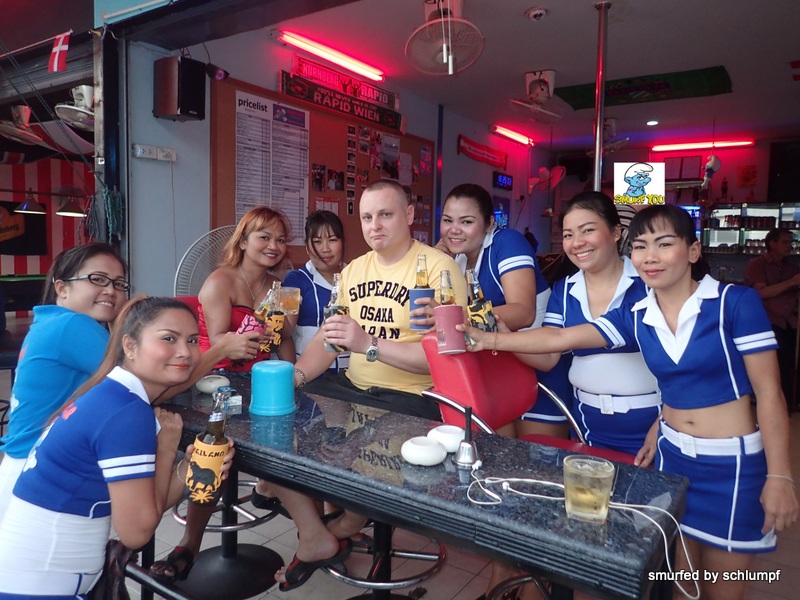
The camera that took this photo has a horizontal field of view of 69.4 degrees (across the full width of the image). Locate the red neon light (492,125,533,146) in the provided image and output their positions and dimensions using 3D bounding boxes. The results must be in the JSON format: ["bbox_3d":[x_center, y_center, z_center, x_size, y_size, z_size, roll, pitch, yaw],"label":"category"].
[{"bbox_3d":[1.305,-1.910,6.700,0.080,0.070,0.900,4,4,41],"label":"red neon light"}]

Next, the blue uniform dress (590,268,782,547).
[{"bbox_3d":[0.769,0.288,1.550,0.280,0.690,0.380,-1,4,-42],"label":"blue uniform dress"}]

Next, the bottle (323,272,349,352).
[{"bbox_3d":[-0.186,0.037,1.690,0.071,0.235,0.071,1,5,0],"label":"bottle"}]

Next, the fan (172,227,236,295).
[{"bbox_3d":[-0.731,0.425,2.524,0.490,1.440,0.400,0,3,-18],"label":"fan"}]

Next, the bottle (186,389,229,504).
[{"bbox_3d":[-0.405,0.309,1.220,0.076,0.238,0.076,8,4,-18],"label":"bottle"}]

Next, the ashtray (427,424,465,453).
[{"bbox_3d":[0.102,0.287,1.180,0.090,0.042,0.090,1,5,0],"label":"ashtray"}]

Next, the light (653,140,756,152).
[{"bbox_3d":[3.953,-2.019,7.600,1.200,0.070,0.070,3,3,26],"label":"light"}]

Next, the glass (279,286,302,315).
[{"bbox_3d":[-0.398,0.002,2.120,0.083,0.090,0.083,1,3,-11],"label":"glass"}]

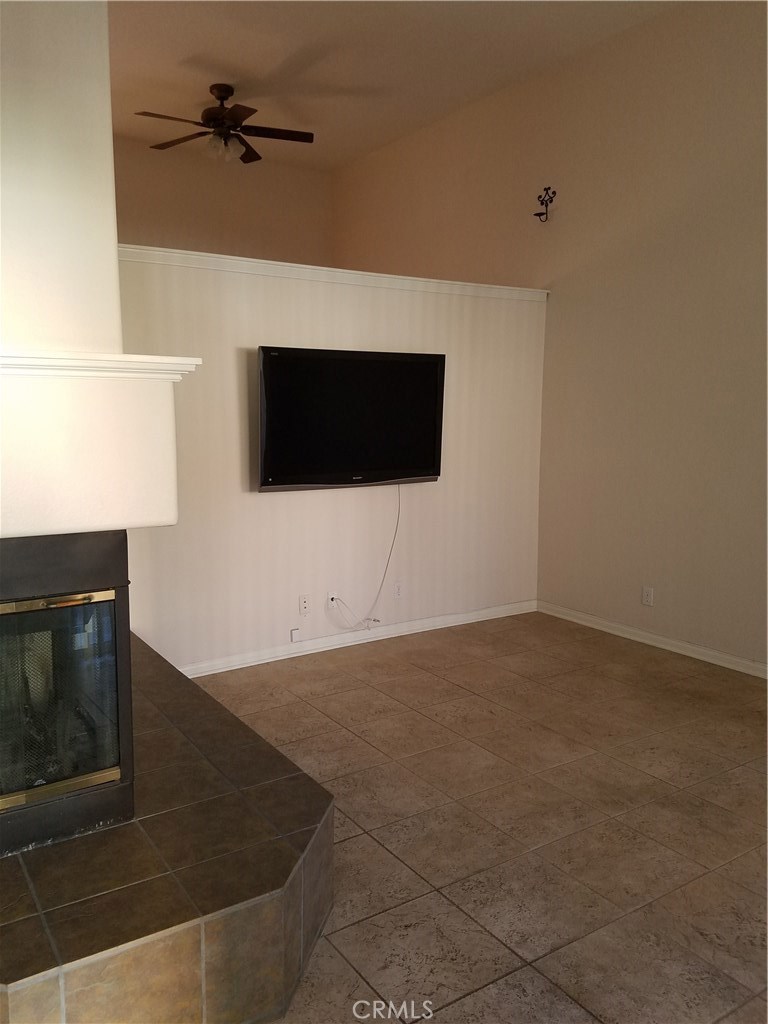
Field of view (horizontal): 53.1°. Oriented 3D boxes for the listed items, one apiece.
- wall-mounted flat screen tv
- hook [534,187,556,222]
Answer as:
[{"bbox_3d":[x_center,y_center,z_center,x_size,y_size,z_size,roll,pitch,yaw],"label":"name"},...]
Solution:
[{"bbox_3d":[-0.182,-0.564,4.656,1.255,0.790,0.115,-4,11,-32],"label":"wall-mounted flat screen tv"},{"bbox_3d":[1.127,-2.193,5.476,0.135,0.245,0.178,-5,9,-33],"label":"hook"}]

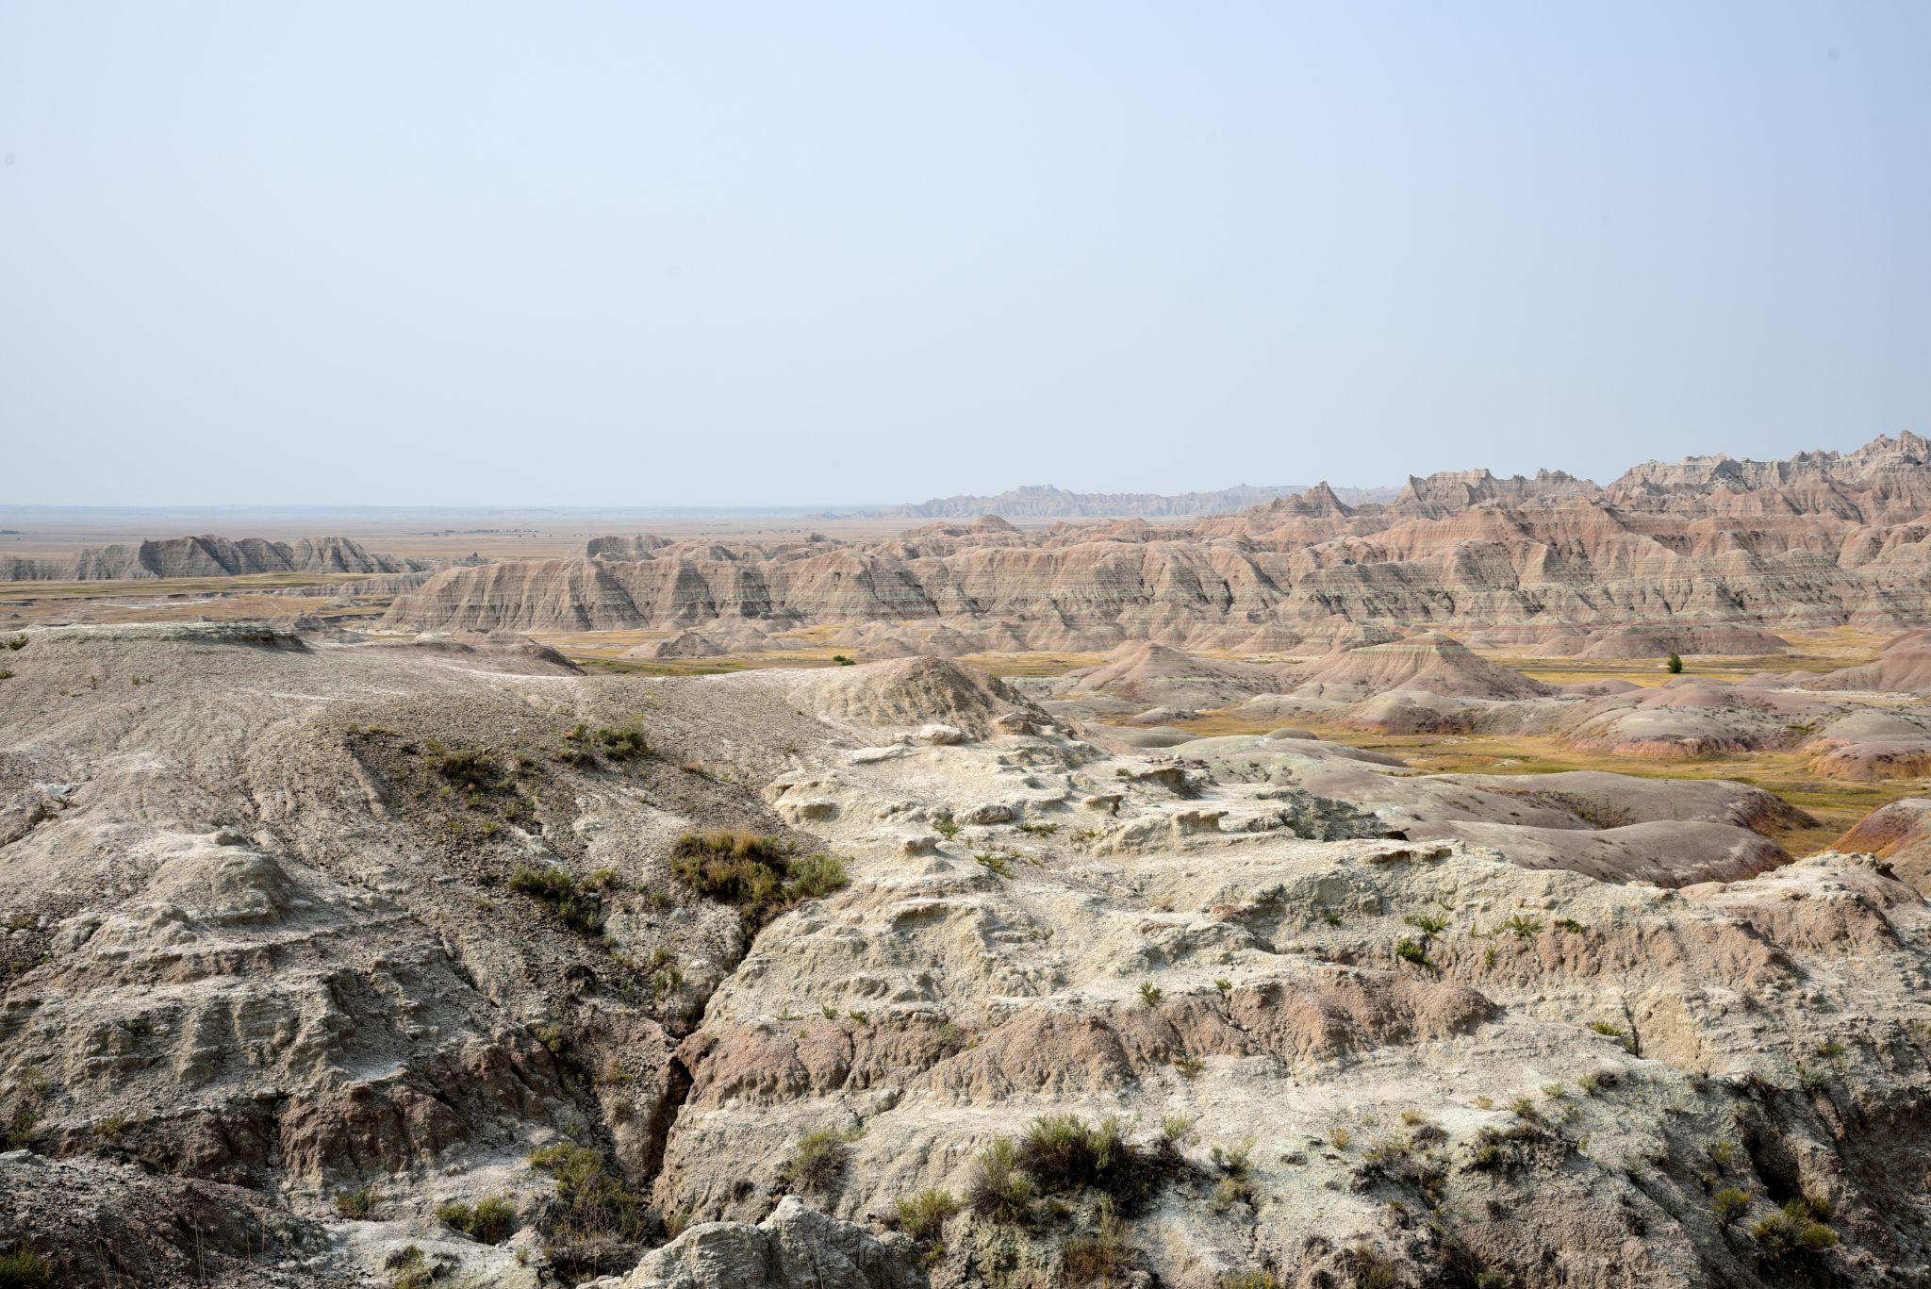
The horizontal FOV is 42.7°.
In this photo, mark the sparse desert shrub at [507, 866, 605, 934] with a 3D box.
[{"bbox_3d":[-4.473,2.798,27.000,1.073,0.660,0.850,0,3,0],"label":"sparse desert shrub"}]

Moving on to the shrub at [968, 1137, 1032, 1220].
[{"bbox_3d":[0.265,4.177,19.300,0.519,0.600,0.500,0,3,0],"label":"shrub"}]

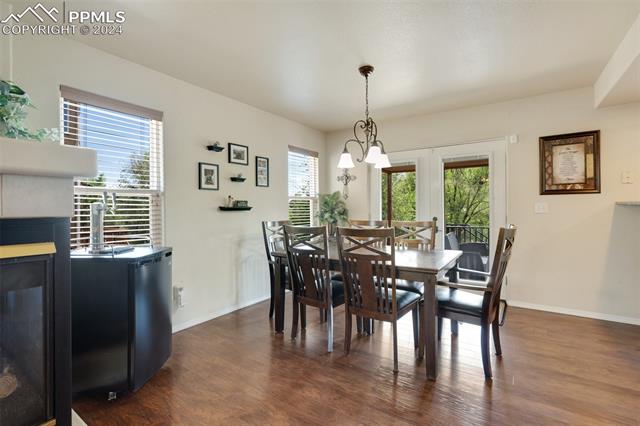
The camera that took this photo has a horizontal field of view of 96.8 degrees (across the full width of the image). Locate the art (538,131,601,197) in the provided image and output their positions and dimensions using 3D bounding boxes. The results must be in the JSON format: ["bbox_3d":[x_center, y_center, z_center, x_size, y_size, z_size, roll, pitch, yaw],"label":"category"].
[{"bbox_3d":[2.721,-0.534,3.104,0.500,0.655,0.035,0,1,35],"label":"art"}]

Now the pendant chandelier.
[{"bbox_3d":[0.418,-0.864,2.577,0.530,0.900,0.510,0,1,35],"label":"pendant chandelier"}]

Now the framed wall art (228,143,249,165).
[{"bbox_3d":[-0.959,-0.684,3.332,0.025,0.227,0.285,0,1,35],"label":"framed wall art"}]

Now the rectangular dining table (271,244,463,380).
[{"bbox_3d":[0.457,0.759,2.742,1.500,0.762,1.060,0,1,35],"label":"rectangular dining table"}]

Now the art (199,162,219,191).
[{"bbox_3d":[-1.163,-0.377,2.984,0.025,0.275,0.225,0,1,35],"label":"art"}]

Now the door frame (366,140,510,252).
[{"bbox_3d":[1.571,0.091,4.022,1.810,2.050,0.130,0,1,35],"label":"door frame"}]

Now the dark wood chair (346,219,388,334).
[{"bbox_3d":[0.404,0.614,2.978,0.470,1.055,0.530,0,1,35],"label":"dark wood chair"}]

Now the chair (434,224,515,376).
[{"bbox_3d":[1.152,0.625,2.245,0.610,1.040,0.540,0,1,38],"label":"chair"}]

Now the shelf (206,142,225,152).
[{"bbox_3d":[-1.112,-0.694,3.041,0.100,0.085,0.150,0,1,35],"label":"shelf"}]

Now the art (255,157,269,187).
[{"bbox_3d":[-0.727,-0.519,3.613,0.025,0.370,0.205,0,1,35],"label":"art"}]

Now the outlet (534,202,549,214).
[{"bbox_3d":[2.555,-0.053,3.279,0.118,0.120,0.010,0,1,35],"label":"outlet"}]

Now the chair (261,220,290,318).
[{"bbox_3d":[-0.264,0.617,3.142,0.610,1.040,0.540,0,1,35],"label":"chair"}]

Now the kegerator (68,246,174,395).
[{"bbox_3d":[-1.412,0.728,2.010,0.570,0.880,0.480,0,1,3],"label":"kegerator"}]

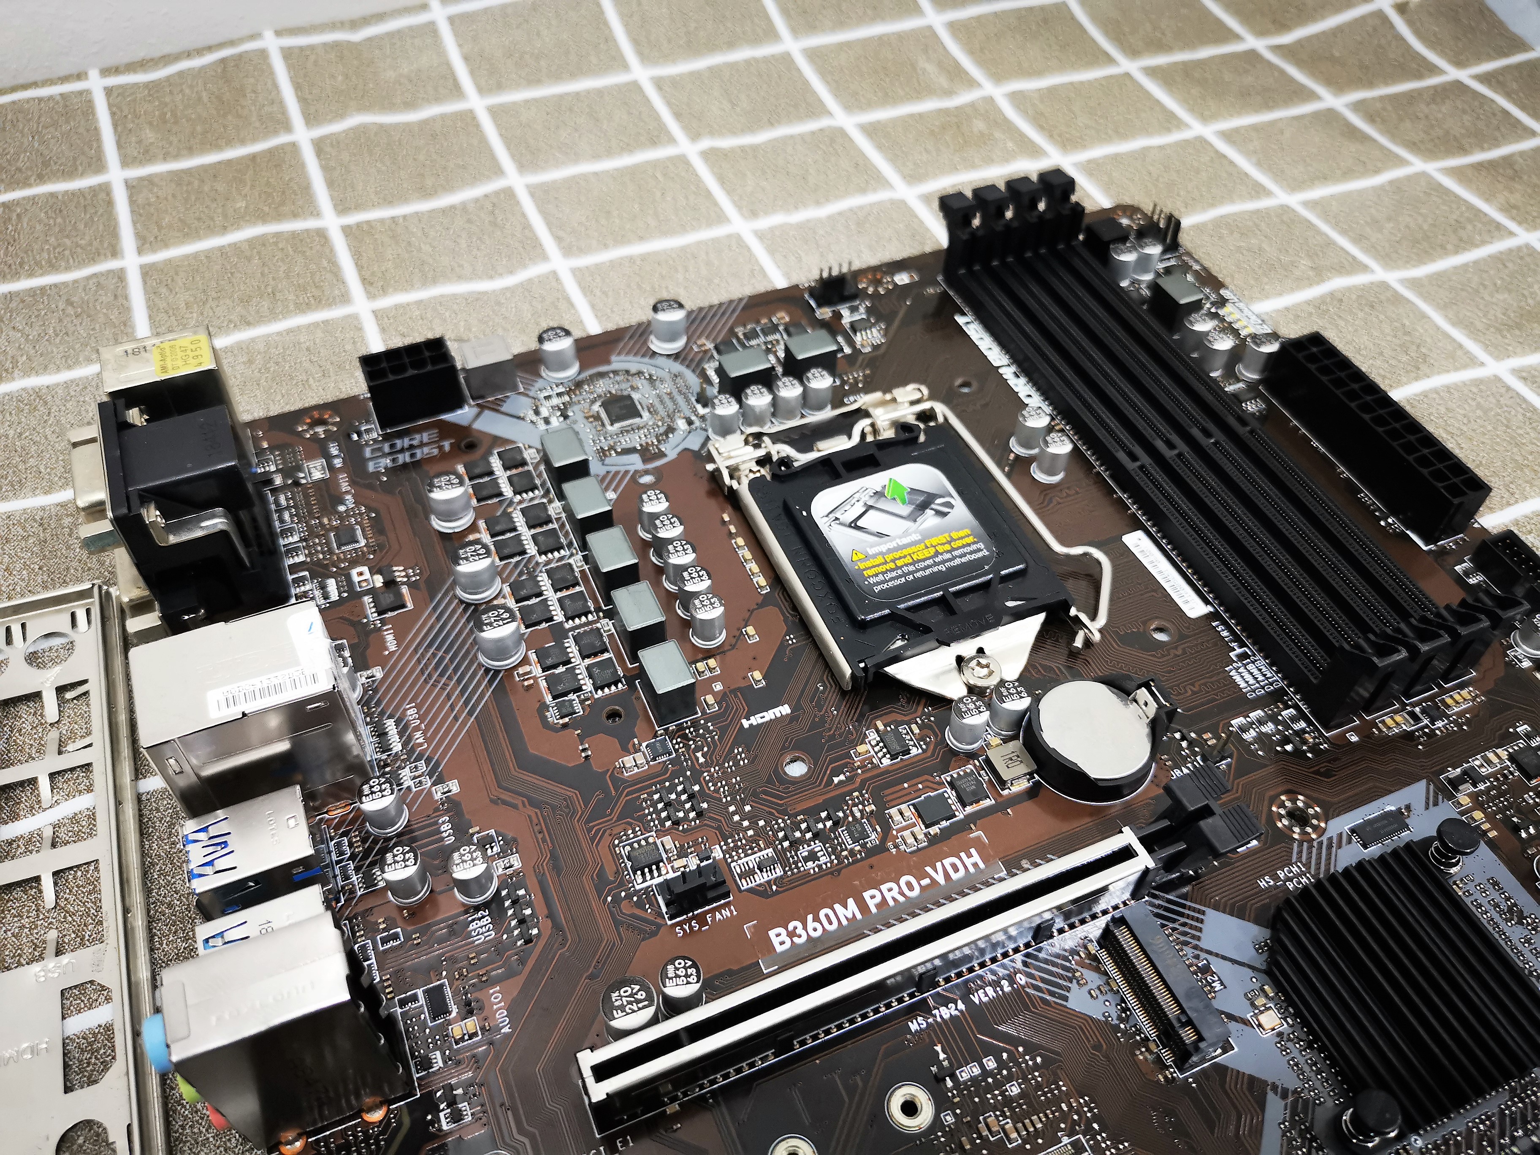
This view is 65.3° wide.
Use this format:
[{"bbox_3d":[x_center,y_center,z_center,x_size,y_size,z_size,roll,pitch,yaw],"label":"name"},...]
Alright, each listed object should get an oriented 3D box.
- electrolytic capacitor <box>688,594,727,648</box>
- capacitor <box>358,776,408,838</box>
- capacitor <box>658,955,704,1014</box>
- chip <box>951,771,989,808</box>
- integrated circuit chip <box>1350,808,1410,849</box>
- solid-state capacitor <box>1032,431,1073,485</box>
[{"bbox_3d":[-0.011,0.008,0.218,0.006,0.008,0.006,1,50,-1],"label":"electrolytic capacitor"},{"bbox_3d":[-0.062,0.037,0.194,0.006,0.008,0.006,-18,52,-15],"label":"capacitor"},{"bbox_3d":[-0.013,0.060,0.175,0.006,0.008,0.006,1,50,-1],"label":"capacitor"},{"bbox_3d":[0.033,0.035,0.201,0.005,0.001,0.006,-18,52,-15],"label":"chip"},{"bbox_3d":[0.101,0.041,0.198,0.009,0.001,0.004,-18,52,-15],"label":"integrated circuit chip"},{"bbox_3d":[0.059,-0.025,0.249,0.006,0.008,0.006,-18,52,-15],"label":"solid-state capacitor"}]

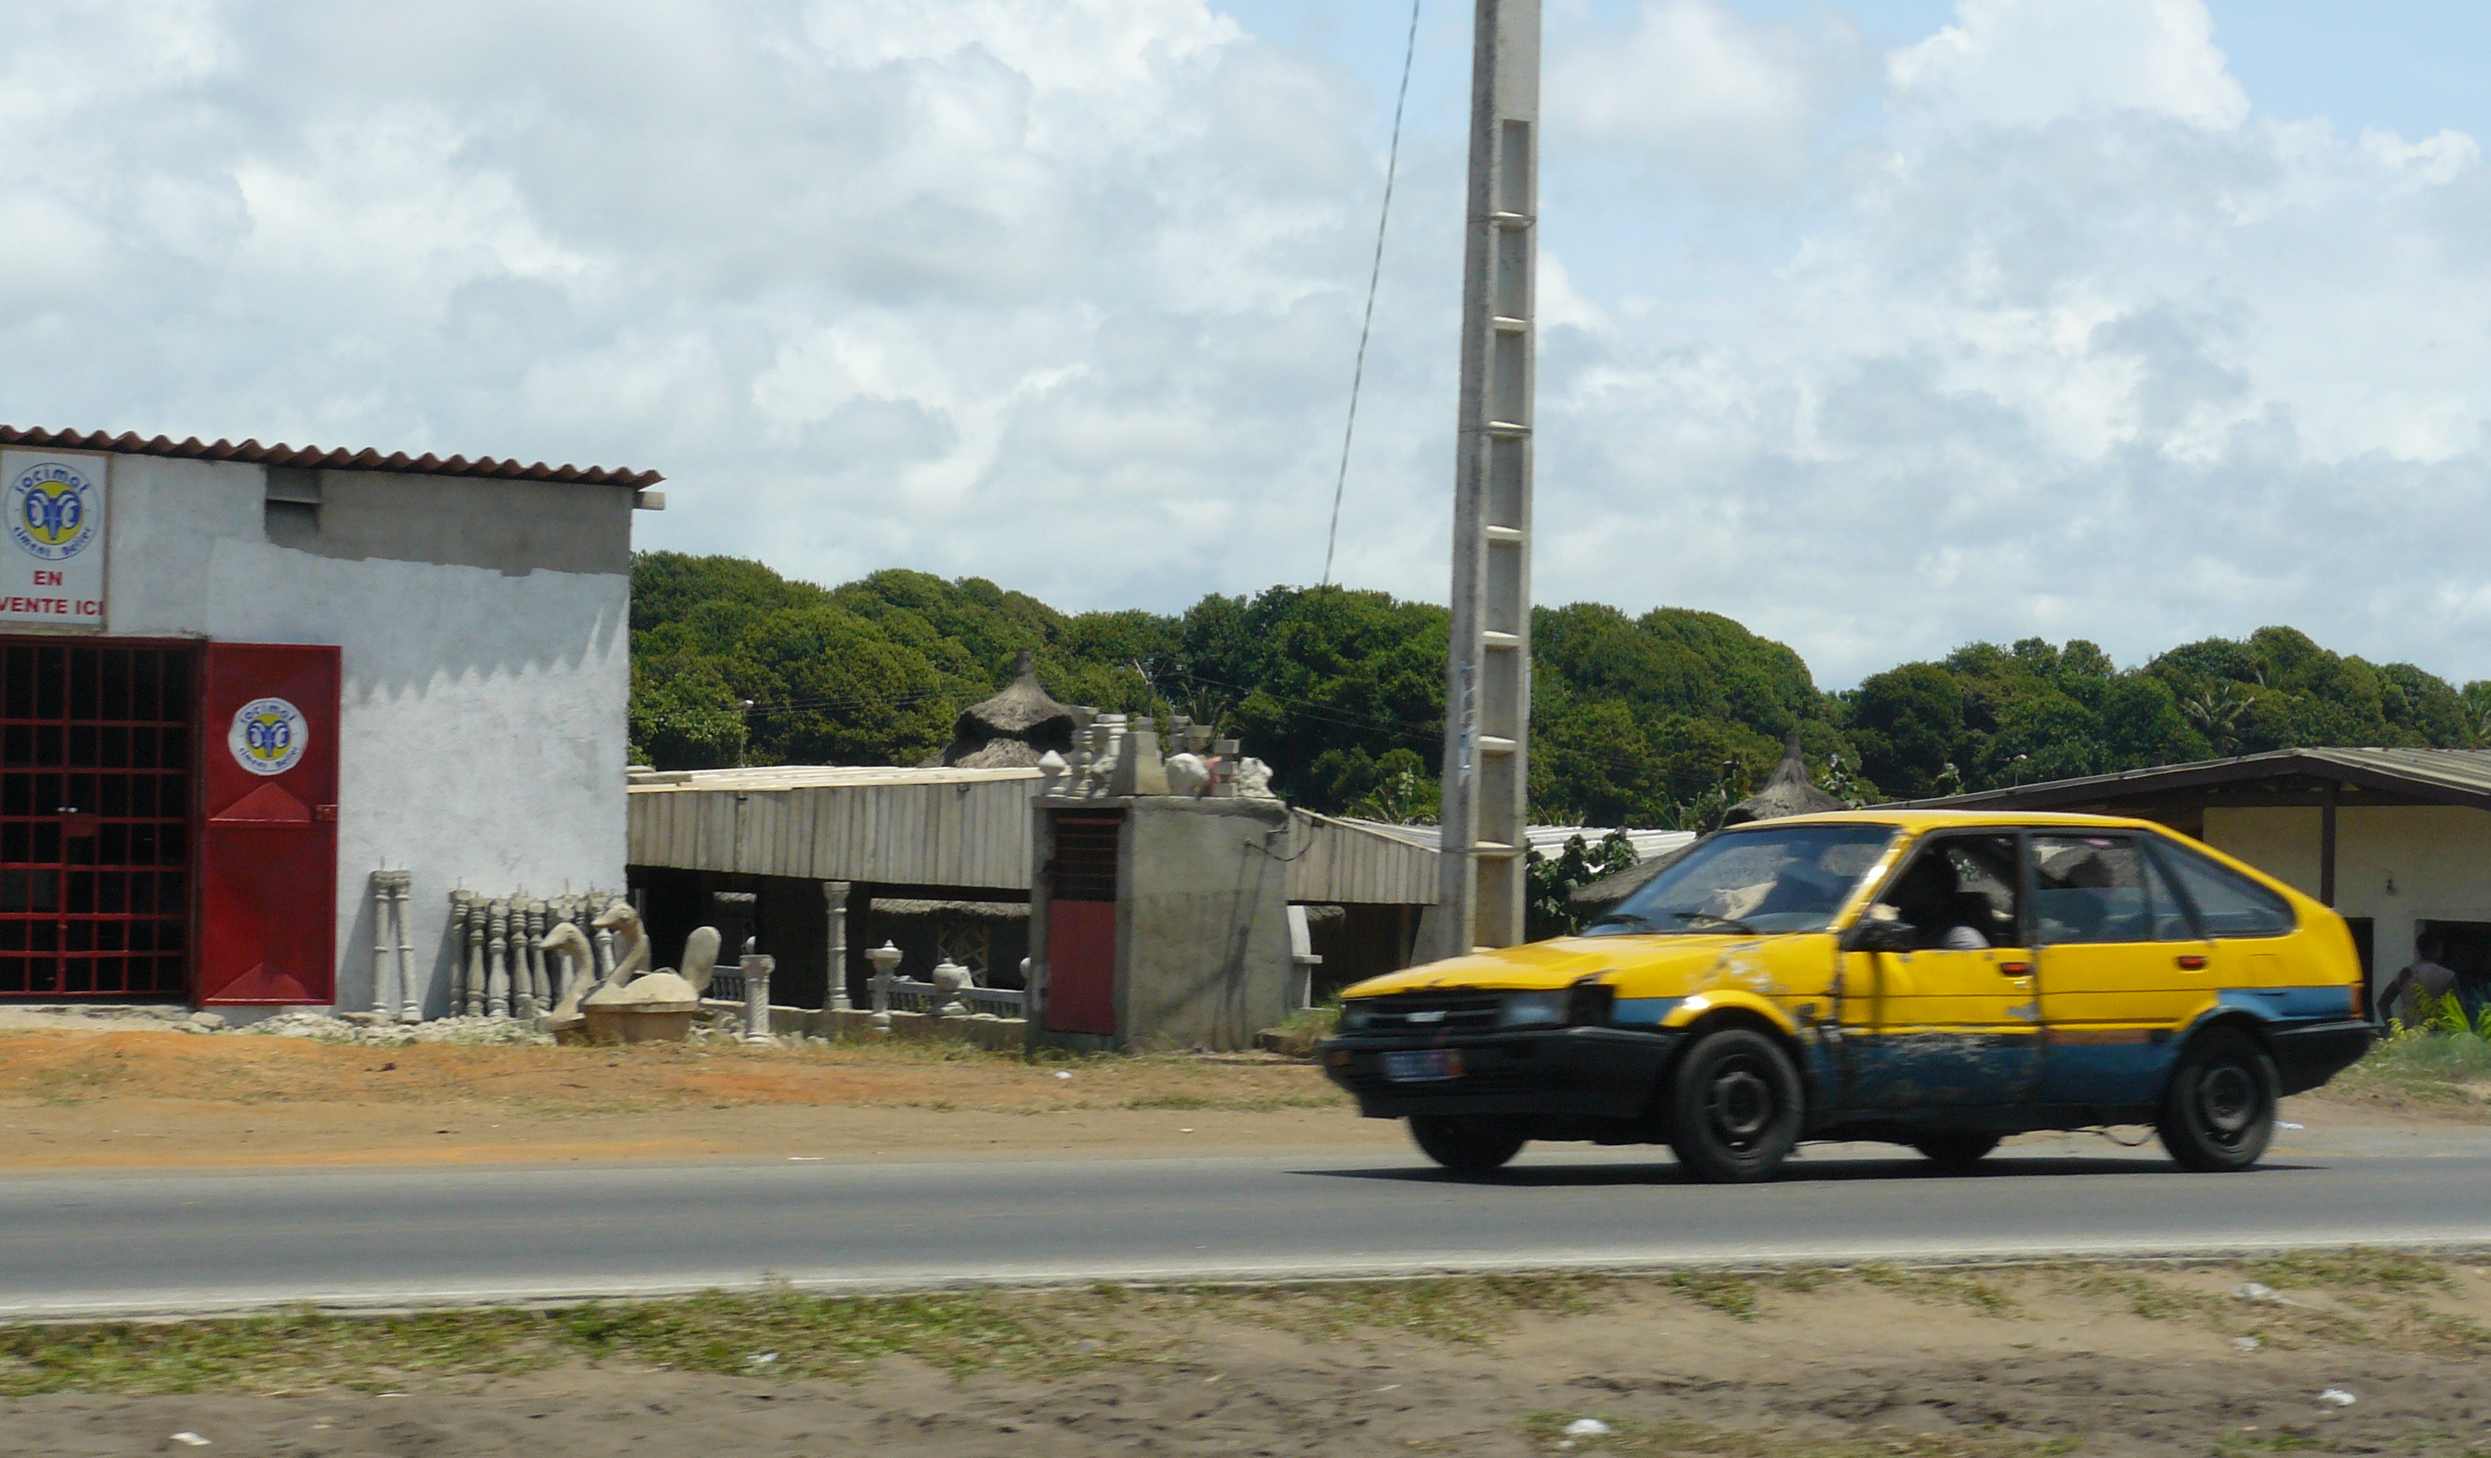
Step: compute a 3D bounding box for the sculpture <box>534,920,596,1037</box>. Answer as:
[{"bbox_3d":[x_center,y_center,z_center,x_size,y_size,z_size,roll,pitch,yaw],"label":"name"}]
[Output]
[{"bbox_3d":[-3.629,1.390,32.000,0.640,0.649,0.340,2,-1,-20],"label":"sculpture"}]

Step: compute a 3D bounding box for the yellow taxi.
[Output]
[{"bbox_3d":[2.353,1.010,22.124,4.150,1.385,1.640,2,-2,-35],"label":"yellow taxi"}]

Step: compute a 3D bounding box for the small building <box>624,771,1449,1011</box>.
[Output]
[{"bbox_3d":[-2.221,1.289,38.802,6.010,2.050,4.000,2,-1,-29],"label":"small building"}]

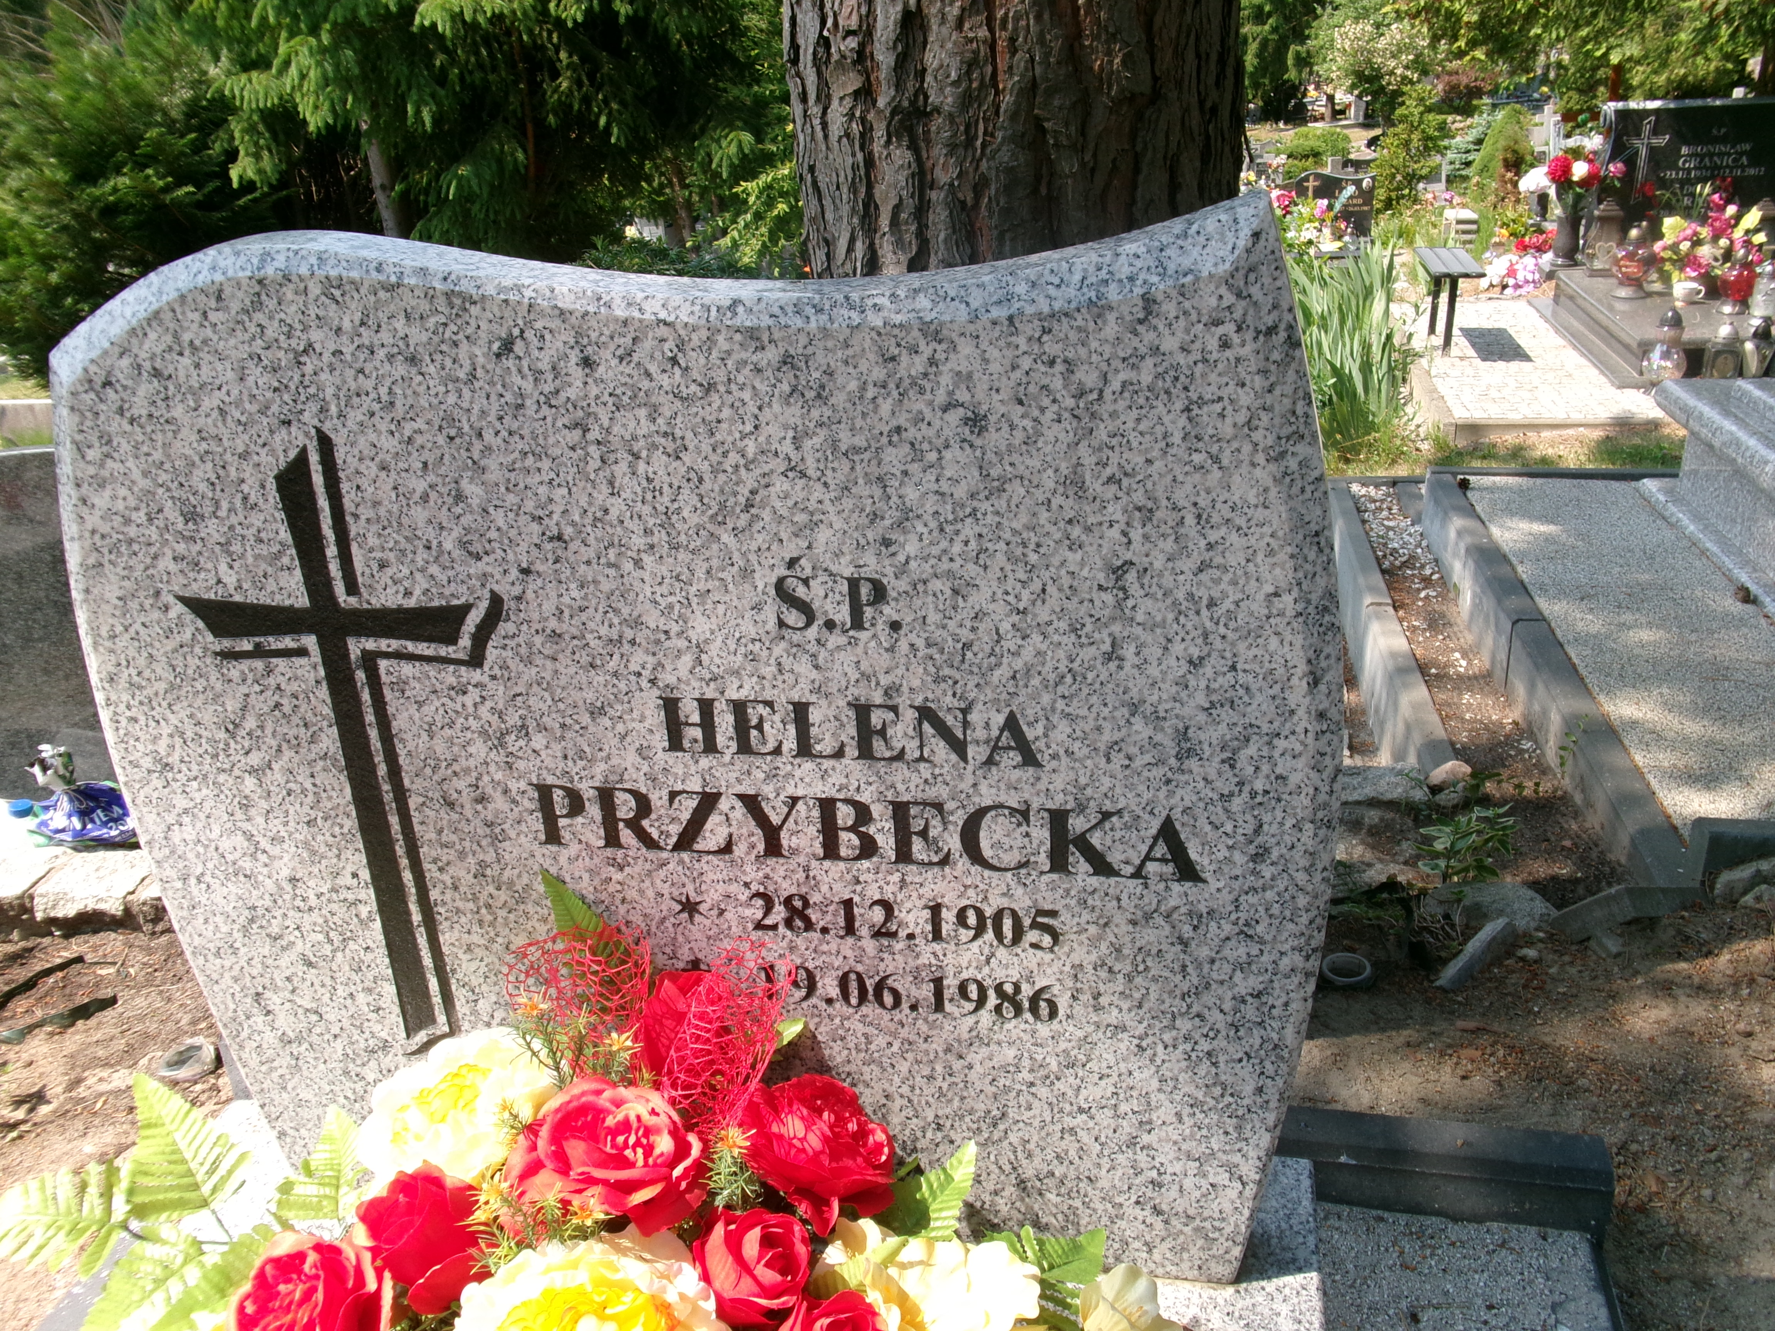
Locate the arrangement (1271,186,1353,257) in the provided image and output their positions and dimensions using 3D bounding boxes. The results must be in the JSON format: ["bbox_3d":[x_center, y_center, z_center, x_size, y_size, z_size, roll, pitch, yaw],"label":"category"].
[{"bbox_3d":[2.955,-3.086,10.000,0.550,0.420,0.420,2,25,11],"label":"arrangement"}]

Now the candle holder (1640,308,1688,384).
[{"bbox_3d":[2.988,-1.228,5.525,0.172,0.305,0.172,2,25,11],"label":"candle holder"}]

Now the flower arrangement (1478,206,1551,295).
[{"bbox_3d":[3.343,-2.205,7.650,0.360,0.380,0.360,2,25,11],"label":"flower arrangement"}]

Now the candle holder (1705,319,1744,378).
[{"bbox_3d":[3.223,-1.205,5.506,0.120,0.255,0.120,2,25,11],"label":"candle holder"}]

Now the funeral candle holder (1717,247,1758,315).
[{"bbox_3d":[3.622,-1.642,6.107,0.167,0.270,0.167,2,25,11],"label":"funeral candle holder"}]

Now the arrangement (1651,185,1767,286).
[{"bbox_3d":[3.688,-1.893,6.437,0.450,0.430,0.340,2,25,11],"label":"arrangement"}]

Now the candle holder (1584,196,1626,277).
[{"bbox_3d":[3.496,-2.084,6.980,0.175,0.350,0.175,2,25,11],"label":"candle holder"}]

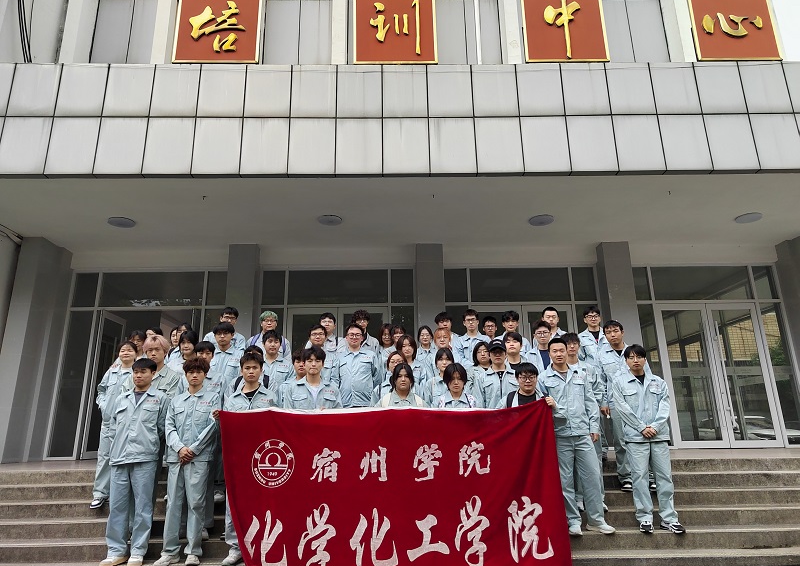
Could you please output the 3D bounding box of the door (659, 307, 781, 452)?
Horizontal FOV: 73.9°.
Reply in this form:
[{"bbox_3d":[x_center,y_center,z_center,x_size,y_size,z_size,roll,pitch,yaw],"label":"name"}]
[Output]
[{"bbox_3d":[5.830,1.655,9.747,1.920,2.629,0.160,-1,-16,-1],"label":"door"}]

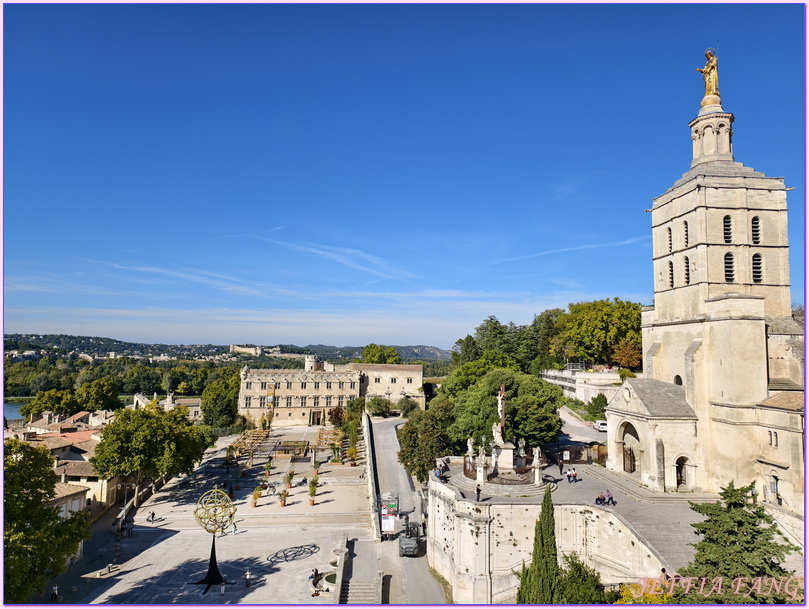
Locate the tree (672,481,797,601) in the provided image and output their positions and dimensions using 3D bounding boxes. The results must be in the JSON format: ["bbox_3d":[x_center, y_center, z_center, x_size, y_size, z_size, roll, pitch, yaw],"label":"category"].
[{"bbox_3d":[21.167,17.319,33.946,9.000,12.000,8.800,-2,-6,31],"label":"tree"}]

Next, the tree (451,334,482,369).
[{"bbox_3d":[18.432,15.162,160.000,9.500,12.500,9.000,0,-5,7],"label":"tree"}]

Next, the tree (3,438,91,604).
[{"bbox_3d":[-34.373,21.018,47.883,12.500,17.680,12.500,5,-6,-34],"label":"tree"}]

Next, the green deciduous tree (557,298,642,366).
[{"bbox_3d":[49.164,7.525,135.000,21.500,18.000,18.000,-1,-6,20],"label":"green deciduous tree"}]

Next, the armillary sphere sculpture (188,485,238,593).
[{"bbox_3d":[-21.340,25.830,60.050,5.600,10.300,5.300,1,-5,0],"label":"armillary sphere sculpture"}]

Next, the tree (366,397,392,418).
[{"bbox_3d":[-8.621,35.115,183.644,8.800,7.700,8.000,1,-5,-2],"label":"tree"}]

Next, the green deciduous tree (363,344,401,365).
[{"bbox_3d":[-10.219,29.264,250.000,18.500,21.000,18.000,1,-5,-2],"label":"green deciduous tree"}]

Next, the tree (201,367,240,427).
[{"bbox_3d":[-69.060,34.718,202.000,15.000,22.500,15.000,3,-6,-18],"label":"tree"}]

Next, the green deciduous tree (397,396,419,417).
[{"bbox_3d":[0.968,35.379,185.667,7.600,7.200,7.000,1,-5,0],"label":"green deciduous tree"}]

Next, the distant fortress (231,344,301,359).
[{"bbox_3d":[-413.229,139.725,1600.000,220.000,41.000,140.000,2,-6,-14],"label":"distant fortress"}]

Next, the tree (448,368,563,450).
[{"bbox_3d":[17.077,17.923,91.000,19.000,14.000,16.500,0,-5,11],"label":"tree"}]

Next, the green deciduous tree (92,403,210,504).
[{"bbox_3d":[-44.804,25.668,92.746,17.500,16.310,15.500,4,-6,-25],"label":"green deciduous tree"}]

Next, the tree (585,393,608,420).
[{"bbox_3d":[33.843,18.110,94.769,4.500,5.000,4.300,-1,-6,20],"label":"tree"}]

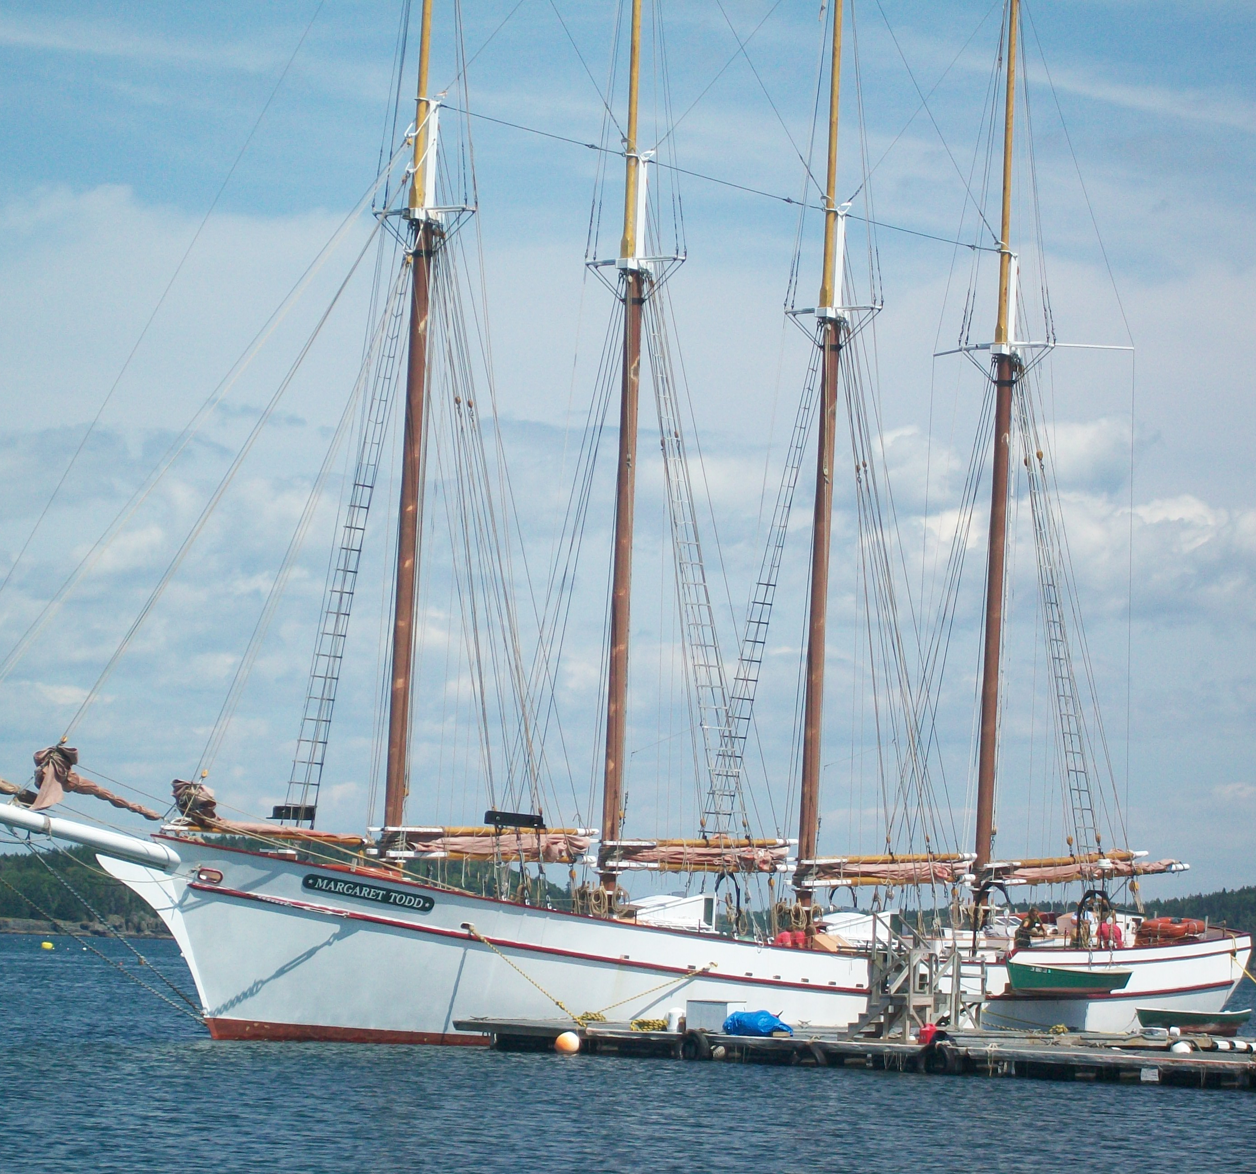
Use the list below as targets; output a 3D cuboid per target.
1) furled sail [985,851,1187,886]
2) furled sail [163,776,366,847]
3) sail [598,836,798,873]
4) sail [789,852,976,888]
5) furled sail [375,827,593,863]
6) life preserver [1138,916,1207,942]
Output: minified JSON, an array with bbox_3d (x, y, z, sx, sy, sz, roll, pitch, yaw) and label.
[{"bbox_3d":[10.943,6.714,116.157,0.650,1.000,9.400,-1,-5,36],"label":"furled sail"},{"bbox_3d":[-6.735,4.245,91.952,0.750,1.000,5.850,-1,-5,36],"label":"furled sail"},{"bbox_3d":[1.528,5.696,103.258,0.600,0.860,7.200,-1,-5,36],"label":"sail"},{"bbox_3d":[5.816,6.363,109.129,0.600,0.900,7.400,-1,-5,36],"label":"sail"},{"bbox_3d":[-2.778,5.087,97.364,0.600,0.800,7.150,-1,-5,36],"label":"furled sail"},{"bbox_3d":[12.797,8.218,117.138,1.500,0.600,1.150,-1,-5,36],"label":"life preserver"}]

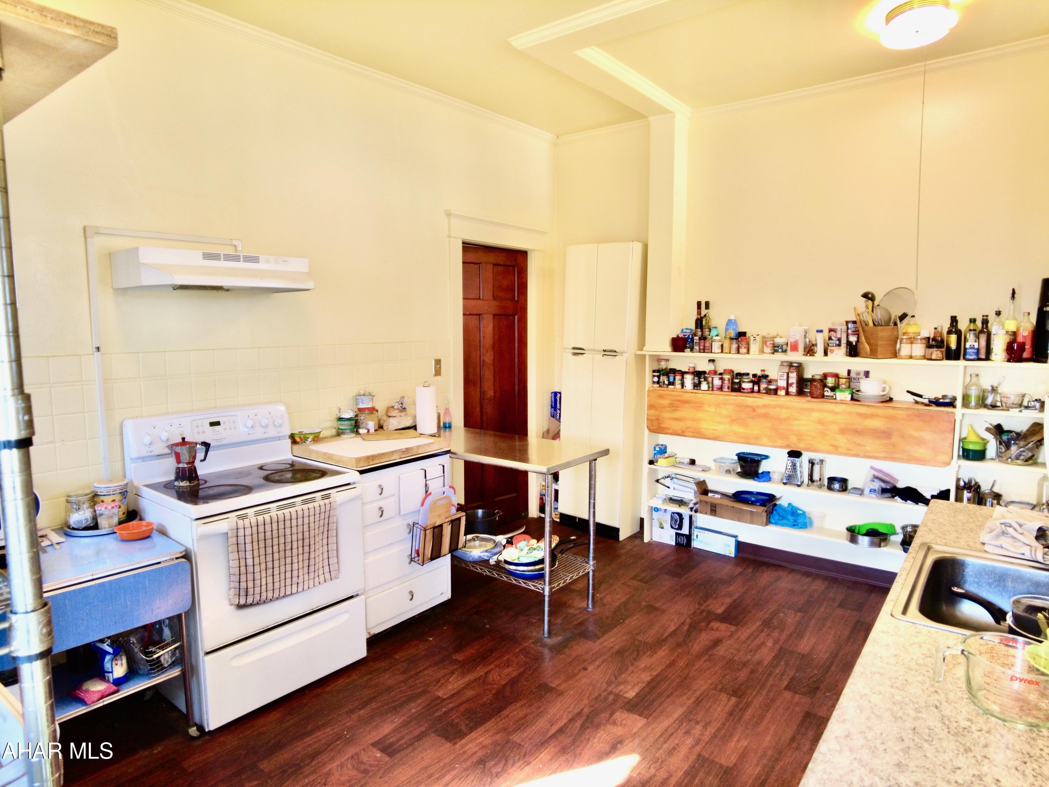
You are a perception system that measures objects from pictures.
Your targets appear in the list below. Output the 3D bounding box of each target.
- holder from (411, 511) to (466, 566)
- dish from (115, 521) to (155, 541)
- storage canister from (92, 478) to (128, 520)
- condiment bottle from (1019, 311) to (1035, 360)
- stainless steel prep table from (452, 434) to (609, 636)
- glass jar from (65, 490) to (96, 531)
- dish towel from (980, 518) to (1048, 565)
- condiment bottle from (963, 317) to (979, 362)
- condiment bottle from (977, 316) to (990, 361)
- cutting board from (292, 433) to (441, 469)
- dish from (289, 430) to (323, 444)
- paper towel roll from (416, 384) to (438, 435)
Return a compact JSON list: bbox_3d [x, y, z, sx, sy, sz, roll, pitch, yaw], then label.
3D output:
[{"bbox_3d":[-0.475,0.796,3.385,0.110,0.205,0.310,5,8,40],"label":"holder"},{"bbox_3d":[-1.514,0.535,2.358,0.132,0.047,0.132,5,9,38],"label":"dish"},{"bbox_3d":[-1.788,0.457,2.622,0.119,0.154,0.119,5,8,40],"label":"storage canister"},{"bbox_3d":[2.659,-0.305,3.197,0.067,0.256,0.067,5,8,40],"label":"condiment bottle"},{"bbox_3d":[-0.172,0.750,3.652,1.240,0.894,0.600,5,9,38],"label":"stainless steel prep table"},{"bbox_3d":[-1.771,0.466,2.424,0.100,0.140,0.100,5,9,38],"label":"glass jar"},{"bbox_3d":[1.517,0.445,1.853,0.200,0.075,0.210,5,9,38],"label":"dish towel"},{"bbox_3d":[2.458,-0.299,3.320,0.073,0.239,0.073,5,8,40],"label":"condiment bottle"},{"bbox_3d":[2.441,-0.294,3.216,0.042,0.238,0.042,-3,7,-23],"label":"condiment bottle"},{"bbox_3d":[-0.871,0.300,3.351,0.540,0.050,0.575,5,8,40],"label":"cutting board"},{"bbox_3d":[-1.193,0.240,3.316,0.158,0.065,0.158,0,7,0],"label":"dish"},{"bbox_3d":[-0.638,0.114,3.959,0.135,0.295,0.135,0,7,0],"label":"paper towel roll"}]

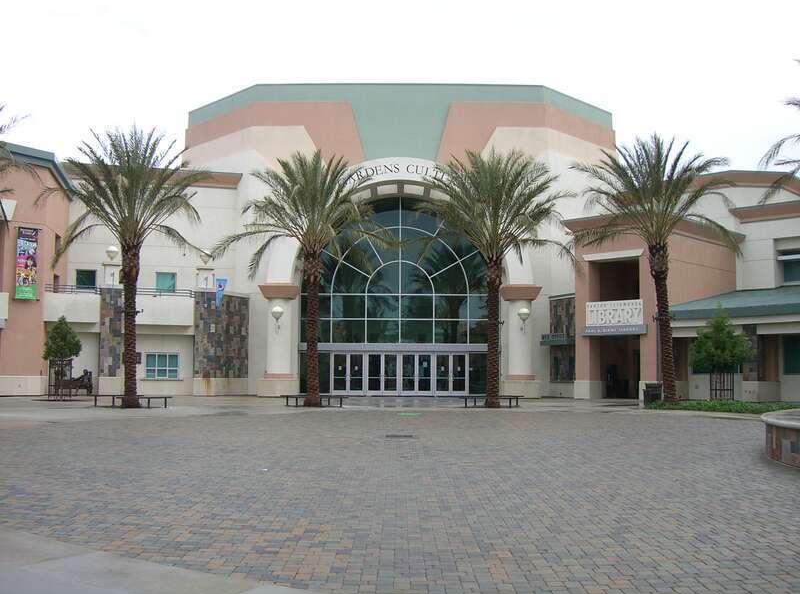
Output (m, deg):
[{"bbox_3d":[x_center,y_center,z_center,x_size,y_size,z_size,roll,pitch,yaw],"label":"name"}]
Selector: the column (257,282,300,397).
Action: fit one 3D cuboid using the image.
[{"bbox_3d":[-6.632,2.380,48.058,2.200,6.052,1.900,0,-4,0],"label":"column"}]

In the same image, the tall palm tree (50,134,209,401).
[{"bbox_3d":[-10.995,-1.271,35.704,6.293,11.447,6.165,0,-4,0],"label":"tall palm tree"}]

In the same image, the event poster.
[{"bbox_3d":[-19.225,-1.712,45.264,1.100,3.722,0.080,5,-6,-44],"label":"event poster"}]

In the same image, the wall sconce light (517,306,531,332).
[{"bbox_3d":[6.658,1.207,47.153,0.640,1.344,0.750,0,-4,0],"label":"wall sconce light"}]

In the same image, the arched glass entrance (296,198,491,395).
[{"bbox_3d":[-0.014,-0.189,48.920,11.158,11.280,0.700,0,-5,0],"label":"arched glass entrance"}]

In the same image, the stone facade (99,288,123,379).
[{"bbox_3d":[-15.149,1.872,46.019,1.120,4.665,0.600,2,-5,-22],"label":"stone facade"}]

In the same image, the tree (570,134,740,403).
[{"bbox_3d":[9.997,-1.156,34.203,6.670,10.614,6.400,0,-5,0],"label":"tree"}]

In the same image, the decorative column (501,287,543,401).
[{"bbox_3d":[6.169,2.324,45.110,2.107,5.713,1.700,0,-5,0],"label":"decorative column"}]

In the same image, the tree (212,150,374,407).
[{"bbox_3d":[-4.434,-0.817,36.574,6.610,10.740,6.476,0,-4,0],"label":"tree"}]

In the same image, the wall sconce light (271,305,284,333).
[{"bbox_3d":[-6.185,1.151,44.447,0.648,1.393,0.700,0,-5,0],"label":"wall sconce light"}]

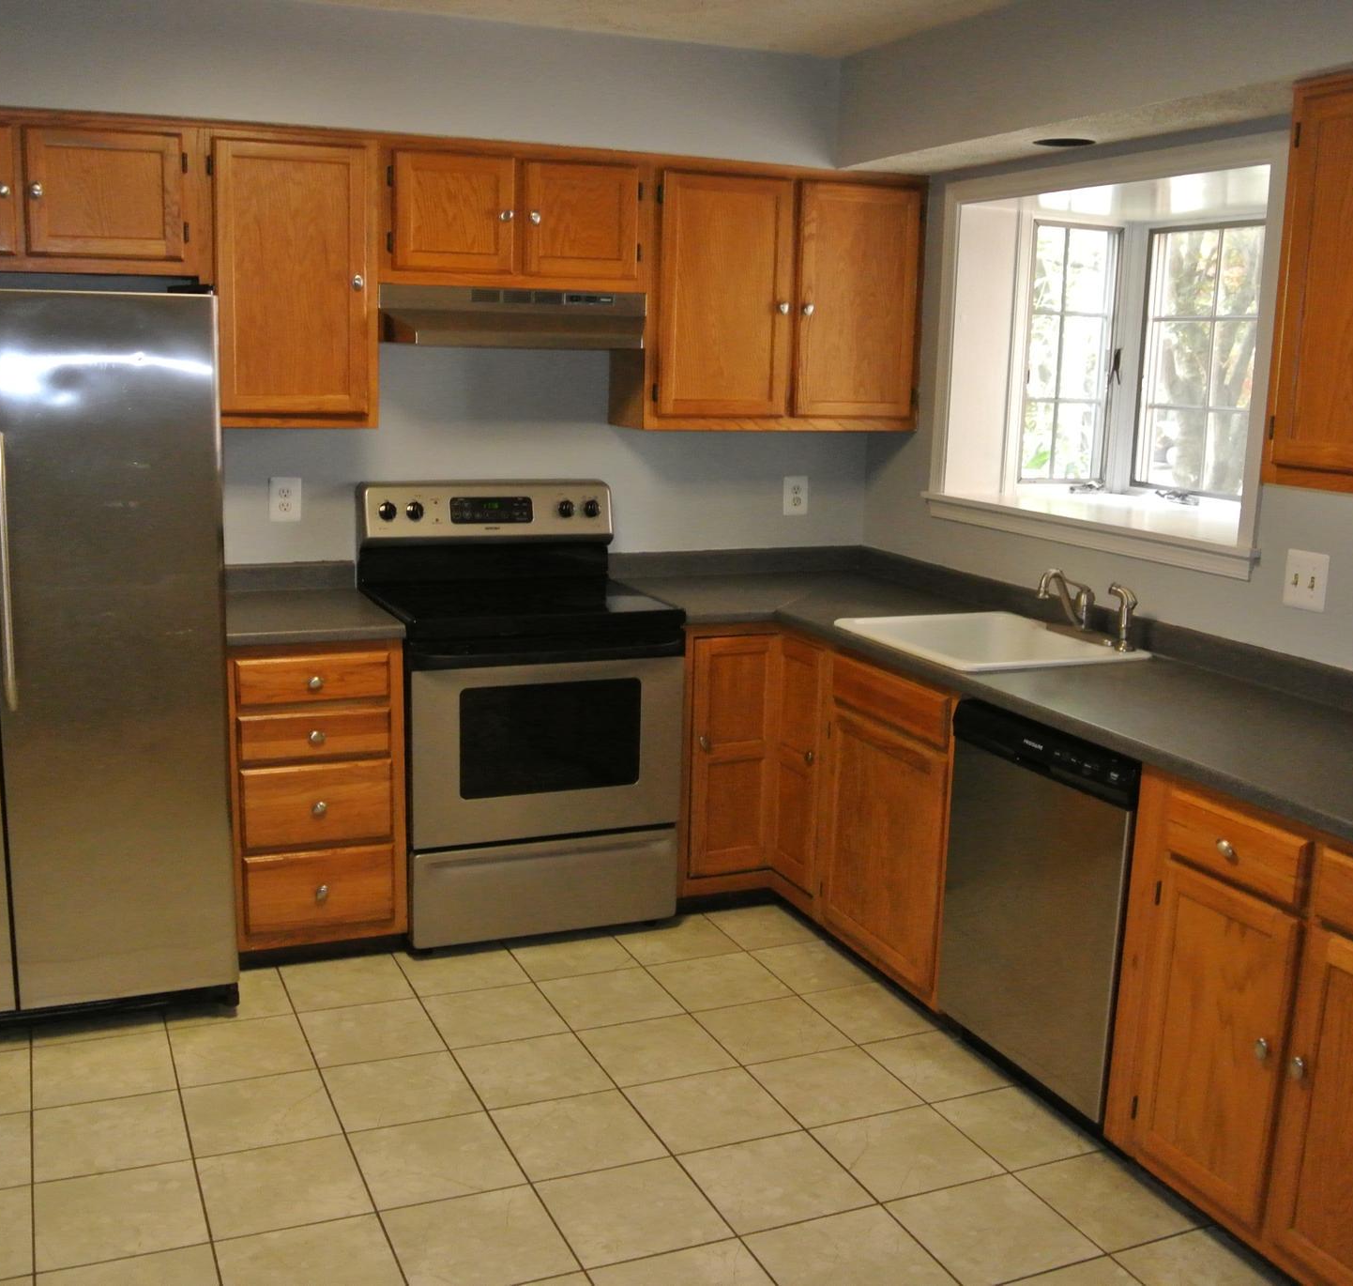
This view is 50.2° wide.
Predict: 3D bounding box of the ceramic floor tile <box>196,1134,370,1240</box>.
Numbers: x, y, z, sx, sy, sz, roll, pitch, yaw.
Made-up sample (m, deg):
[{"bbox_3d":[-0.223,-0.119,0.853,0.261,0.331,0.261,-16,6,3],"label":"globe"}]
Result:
[{"bbox_3d":[-0.756,1.049,2.776,0.301,0.010,0.301,-3,12,-23],"label":"ceramic floor tile"}]

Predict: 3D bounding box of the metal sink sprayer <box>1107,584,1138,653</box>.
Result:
[{"bbox_3d":[1.102,-0.066,3.575,0.080,0.172,0.045,0,11,-12],"label":"metal sink sprayer"}]

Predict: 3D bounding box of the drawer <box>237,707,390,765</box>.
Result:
[{"bbox_3d":[-0.903,0.232,3.630,0.383,0.115,0.050,-3,11,-23],"label":"drawer"}]

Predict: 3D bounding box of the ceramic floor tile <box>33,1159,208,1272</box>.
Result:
[{"bbox_3d":[-1.030,1.058,2.661,0.301,0.010,0.301,-3,12,-23],"label":"ceramic floor tile"}]

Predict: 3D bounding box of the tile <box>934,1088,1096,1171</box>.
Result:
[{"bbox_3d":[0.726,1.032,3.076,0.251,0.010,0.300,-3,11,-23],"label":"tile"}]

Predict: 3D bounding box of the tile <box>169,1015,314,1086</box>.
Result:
[{"bbox_3d":[-0.995,0.940,3.306,0.302,0.012,0.302,-3,11,-23],"label":"tile"}]

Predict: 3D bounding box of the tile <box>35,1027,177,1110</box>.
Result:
[{"bbox_3d":[-1.270,0.950,3.203,0.301,0.010,0.301,-3,12,-23],"label":"tile"}]

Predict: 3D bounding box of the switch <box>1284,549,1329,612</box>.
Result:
[{"bbox_3d":[1.361,-0.135,3.124,0.010,0.117,0.114,-3,12,-23],"label":"switch"}]

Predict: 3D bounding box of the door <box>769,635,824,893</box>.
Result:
[{"bbox_3d":[0.322,0.338,4.004,0.025,0.692,0.275,-3,11,-23],"label":"door"}]

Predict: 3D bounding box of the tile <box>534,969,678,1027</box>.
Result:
[{"bbox_3d":[-0.165,0.910,3.684,0.301,0.010,0.301,-3,12,-23],"label":"tile"}]

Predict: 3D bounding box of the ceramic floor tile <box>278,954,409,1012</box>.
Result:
[{"bbox_3d":[-0.855,0.886,3.740,0.305,0.012,0.295,-3,12,-23],"label":"ceramic floor tile"}]

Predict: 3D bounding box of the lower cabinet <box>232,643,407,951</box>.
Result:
[{"bbox_3d":[-1.024,0.367,3.926,0.462,0.848,0.633,-3,11,-23],"label":"lower cabinet"}]

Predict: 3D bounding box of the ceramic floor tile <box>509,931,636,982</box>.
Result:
[{"bbox_3d":[-0.287,0.853,3.936,0.302,0.012,0.302,-3,11,-23],"label":"ceramic floor tile"}]

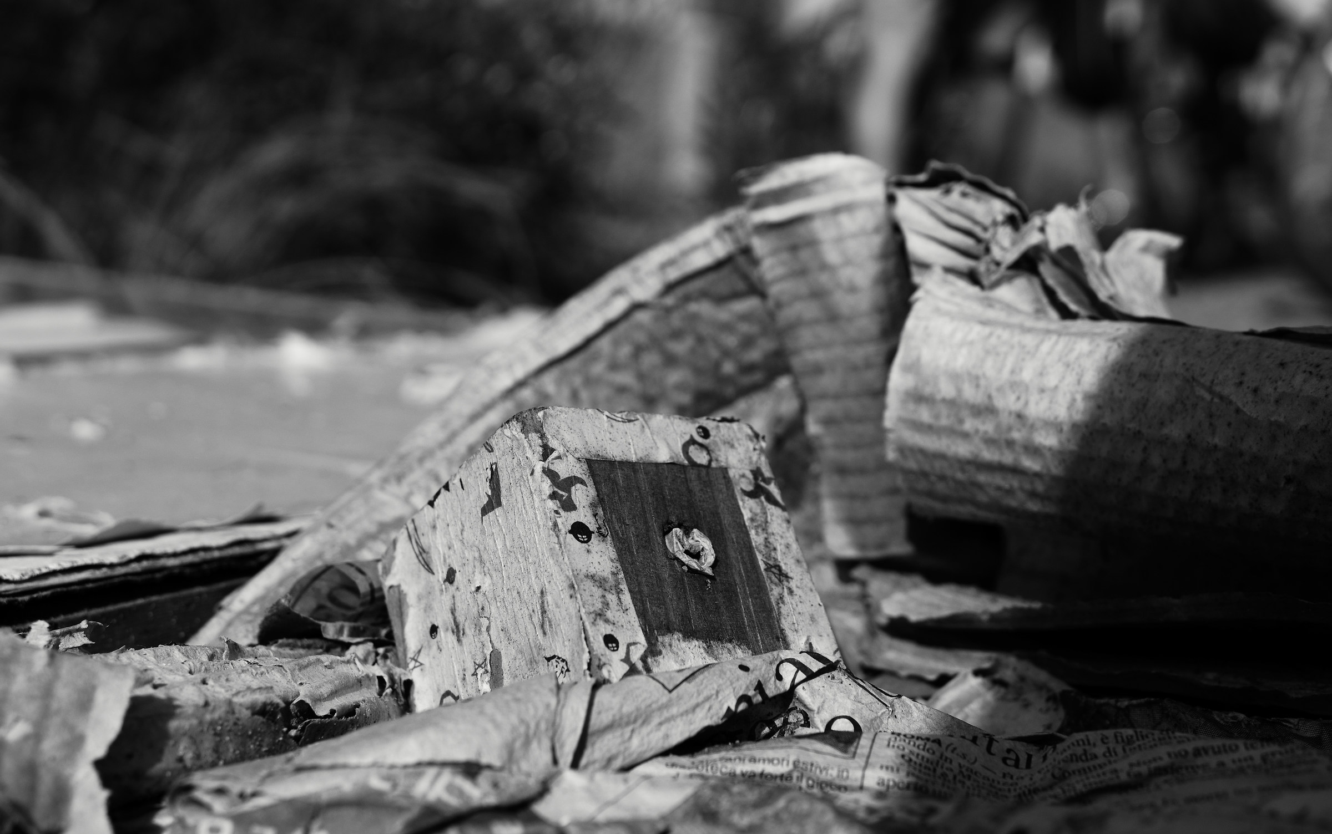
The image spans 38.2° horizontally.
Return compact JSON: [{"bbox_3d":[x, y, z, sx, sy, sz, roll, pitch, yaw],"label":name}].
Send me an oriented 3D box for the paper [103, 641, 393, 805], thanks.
[{"bbox_3d":[-0.092,0.066,0.423,0.069,0.027,0.050,0,5,0],"label":"paper"}]

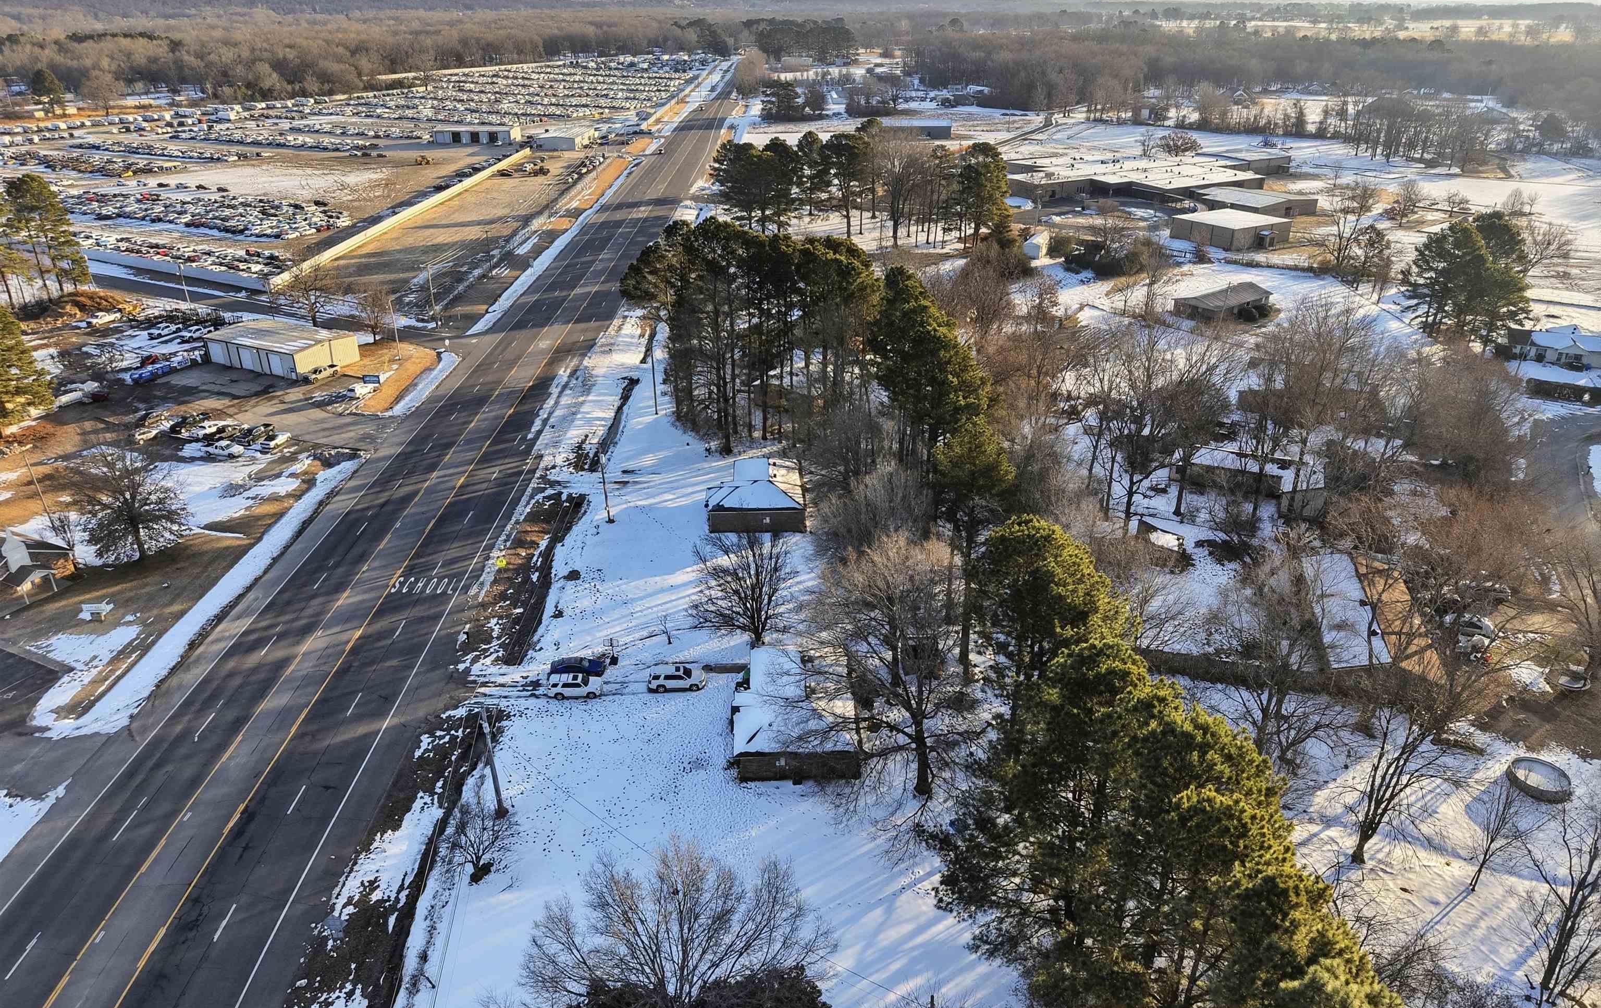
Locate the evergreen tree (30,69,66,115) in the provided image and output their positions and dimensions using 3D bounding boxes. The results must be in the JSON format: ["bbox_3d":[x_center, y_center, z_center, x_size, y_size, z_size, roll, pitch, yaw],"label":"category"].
[{"bbox_3d":[-379.500,-207.571,559.830,15.500,21.000,15.300,0,25,0],"label":"evergreen tree"}]

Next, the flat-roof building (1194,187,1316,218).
[{"bbox_3d":[123.977,-82.742,304.679,24.500,5.300,24.000,-14,28,-28],"label":"flat-roof building"}]

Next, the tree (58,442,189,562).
[{"bbox_3d":[-70.716,0.122,116.807,13.300,12.900,13.000,0,24,0],"label":"tree"}]

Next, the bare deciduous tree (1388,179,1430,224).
[{"bbox_3d":[156.700,-77.909,287.038,9.900,11.300,9.700,0,25,0],"label":"bare deciduous tree"}]

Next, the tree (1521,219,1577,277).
[{"bbox_3d":[156.783,-53.759,233.203,10.490,12.200,10.490,0,25,0],"label":"tree"}]

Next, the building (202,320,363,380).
[{"bbox_3d":[-85.050,-25.785,182.561,20.700,4.800,12.400,12,27,25],"label":"building"}]

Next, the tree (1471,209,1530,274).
[{"bbox_3d":[137.603,-49.784,219.436,9.900,16.440,9.900,0,25,0],"label":"tree"}]

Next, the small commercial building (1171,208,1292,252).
[{"bbox_3d":[106.774,-67.932,275.421,19.800,5.200,18.800,-15,28,-29],"label":"small commercial building"}]

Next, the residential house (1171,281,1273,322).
[{"bbox_3d":[81.400,-39.361,213.409,18.500,3.900,9.500,-18,30,-35],"label":"residential house"}]

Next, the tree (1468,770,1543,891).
[{"bbox_3d":[45.451,21.443,72.038,4.130,9.630,4.130,0,25,0],"label":"tree"}]

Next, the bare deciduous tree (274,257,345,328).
[{"bbox_3d":[-86.800,-37.314,196.523,11.500,12.500,11.300,0,25,0],"label":"bare deciduous tree"}]

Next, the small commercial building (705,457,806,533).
[{"bbox_3d":[-5.400,-1.653,128.046,11.200,4.400,14.000,-1,25,-2],"label":"small commercial building"}]

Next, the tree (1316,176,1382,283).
[{"bbox_3d":[112.900,-56.589,229.169,12.800,20.500,12.600,0,25,0],"label":"tree"}]

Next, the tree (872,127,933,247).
[{"bbox_3d":[23.800,-74.407,262.052,13.500,27.300,13.500,0,25,0],"label":"tree"}]

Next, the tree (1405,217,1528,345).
[{"bbox_3d":[113.700,-38.562,190.693,16.500,21.300,16.000,0,25,0],"label":"tree"}]

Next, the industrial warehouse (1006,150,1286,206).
[{"bbox_3d":[106.376,-107.229,361.652,92.000,5.200,71.000,-14,28,-28],"label":"industrial warehouse"}]

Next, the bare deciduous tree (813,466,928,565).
[{"bbox_3d":[7.673,1.467,116.146,11.800,11.000,11.500,0,24,0],"label":"bare deciduous tree"}]

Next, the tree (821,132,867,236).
[{"bbox_3d":[11.637,-78.285,274.266,10.500,25.000,10.500,0,24,0],"label":"tree"}]

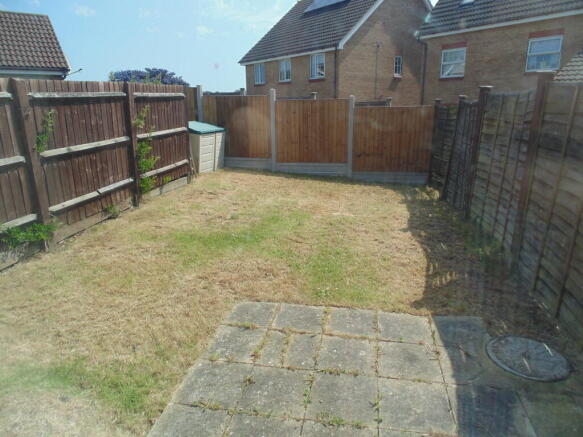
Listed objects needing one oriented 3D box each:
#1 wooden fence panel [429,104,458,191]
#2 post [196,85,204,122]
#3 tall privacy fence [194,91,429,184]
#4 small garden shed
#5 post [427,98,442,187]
[{"bbox_3d":[3.058,-1.400,7.552,0.060,1.719,1.390,3,17,10],"label":"wooden fence panel"},{"bbox_3d":[-2.257,-2.266,9.201,0.120,1.954,0.120,2,17,7],"label":"post"},{"bbox_3d":[0.494,-1.937,8.811,5.727,2.117,0.100,2,17,7],"label":"tall privacy fence"},{"bbox_3d":[-2.174,-1.701,8.797,0.653,1.122,0.989,8,19,25],"label":"small garden shed"},{"bbox_3d":[3.182,-1.658,8.239,0.110,1.904,0.110,2,17,9],"label":"post"}]

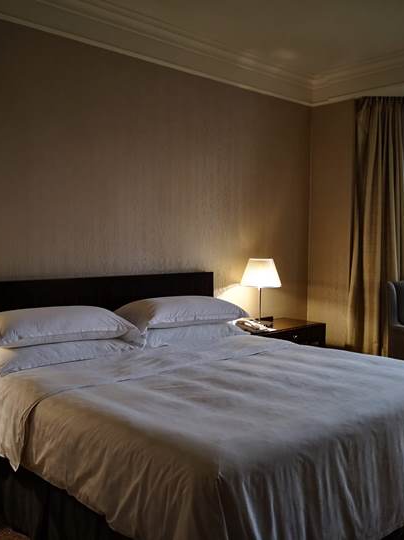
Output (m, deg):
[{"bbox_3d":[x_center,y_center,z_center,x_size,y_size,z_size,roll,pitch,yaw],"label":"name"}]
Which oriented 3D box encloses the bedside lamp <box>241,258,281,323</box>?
[{"bbox_3d":[0.491,0.190,4.695,0.348,0.561,0.348,0,3,0],"label":"bedside lamp"}]

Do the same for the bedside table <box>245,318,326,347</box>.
[{"bbox_3d":[0.608,0.760,4.713,0.876,0.591,0.457,-2,4,-43],"label":"bedside table"}]

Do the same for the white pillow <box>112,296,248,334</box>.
[{"bbox_3d":[-0.151,0.272,3.783,0.914,0.171,0.546,-2,4,-43],"label":"white pillow"}]

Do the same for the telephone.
[{"bbox_3d":[0.415,0.442,4.435,0.230,0.085,0.200,2,3,30],"label":"telephone"}]

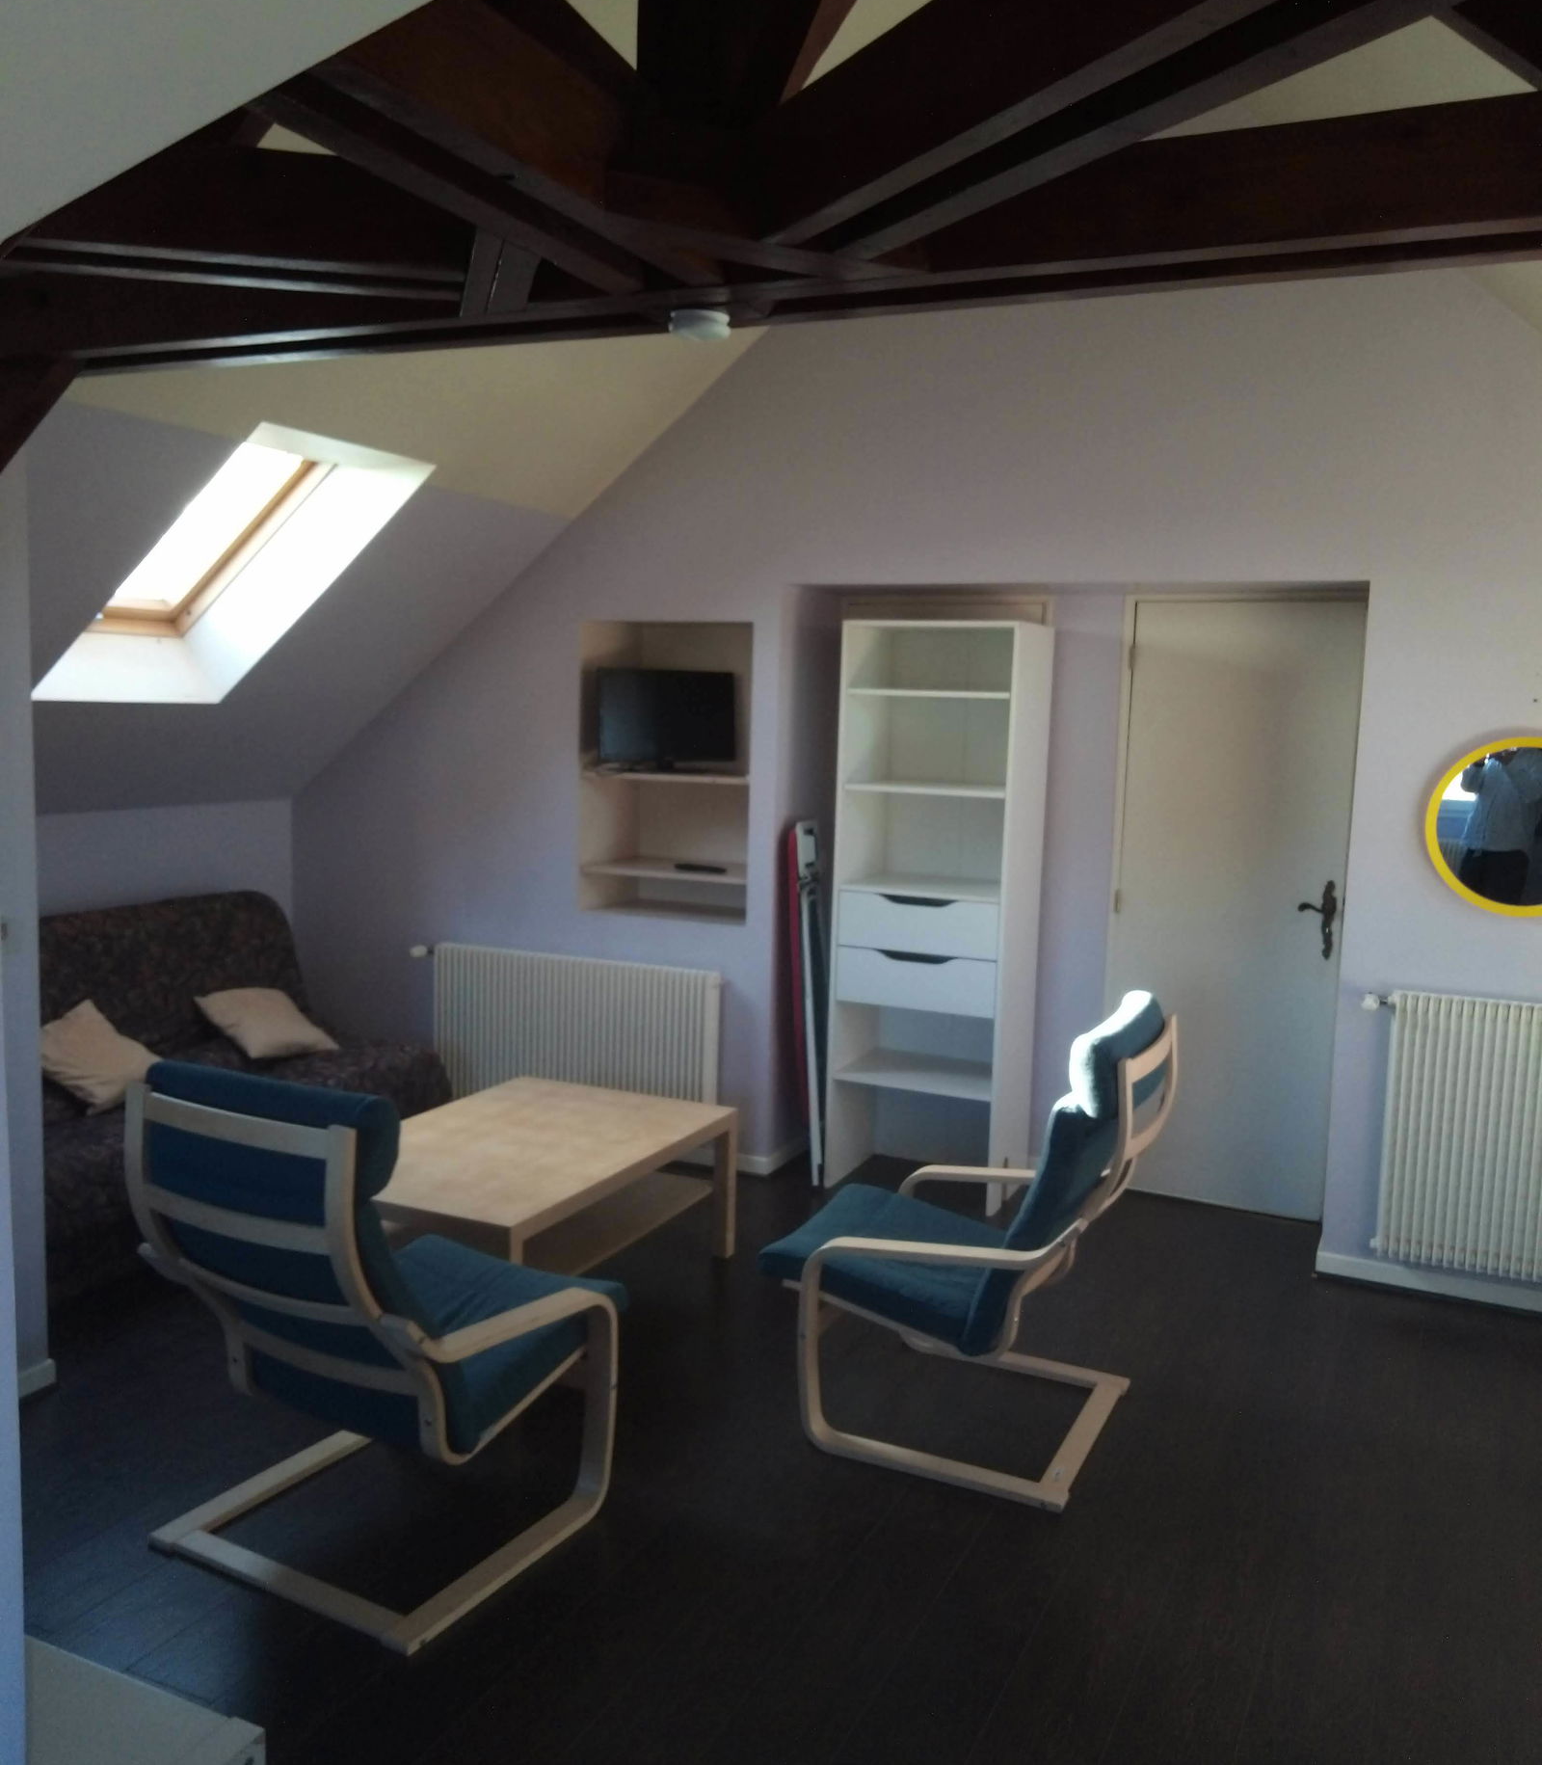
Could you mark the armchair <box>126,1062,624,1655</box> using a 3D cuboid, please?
[{"bbox_3d":[-0.770,0.827,3.386,0.685,1.020,0.830,6,9,29],"label":"armchair"}]

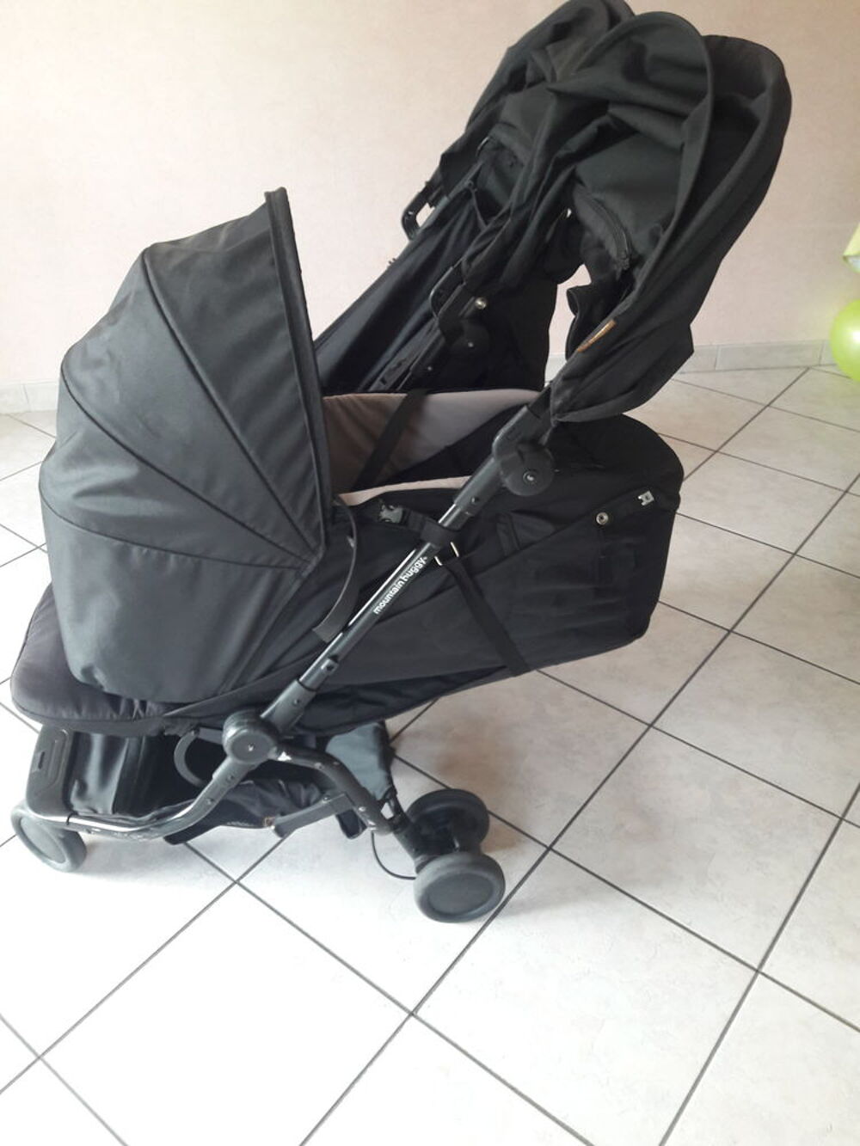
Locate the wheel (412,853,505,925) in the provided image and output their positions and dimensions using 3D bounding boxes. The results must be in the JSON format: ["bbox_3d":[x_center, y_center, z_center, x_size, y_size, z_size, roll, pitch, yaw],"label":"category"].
[{"bbox_3d":[0.042,0.441,1.296,0.129,0.129,0.039,-5,36,-5],"label":"wheel"}]

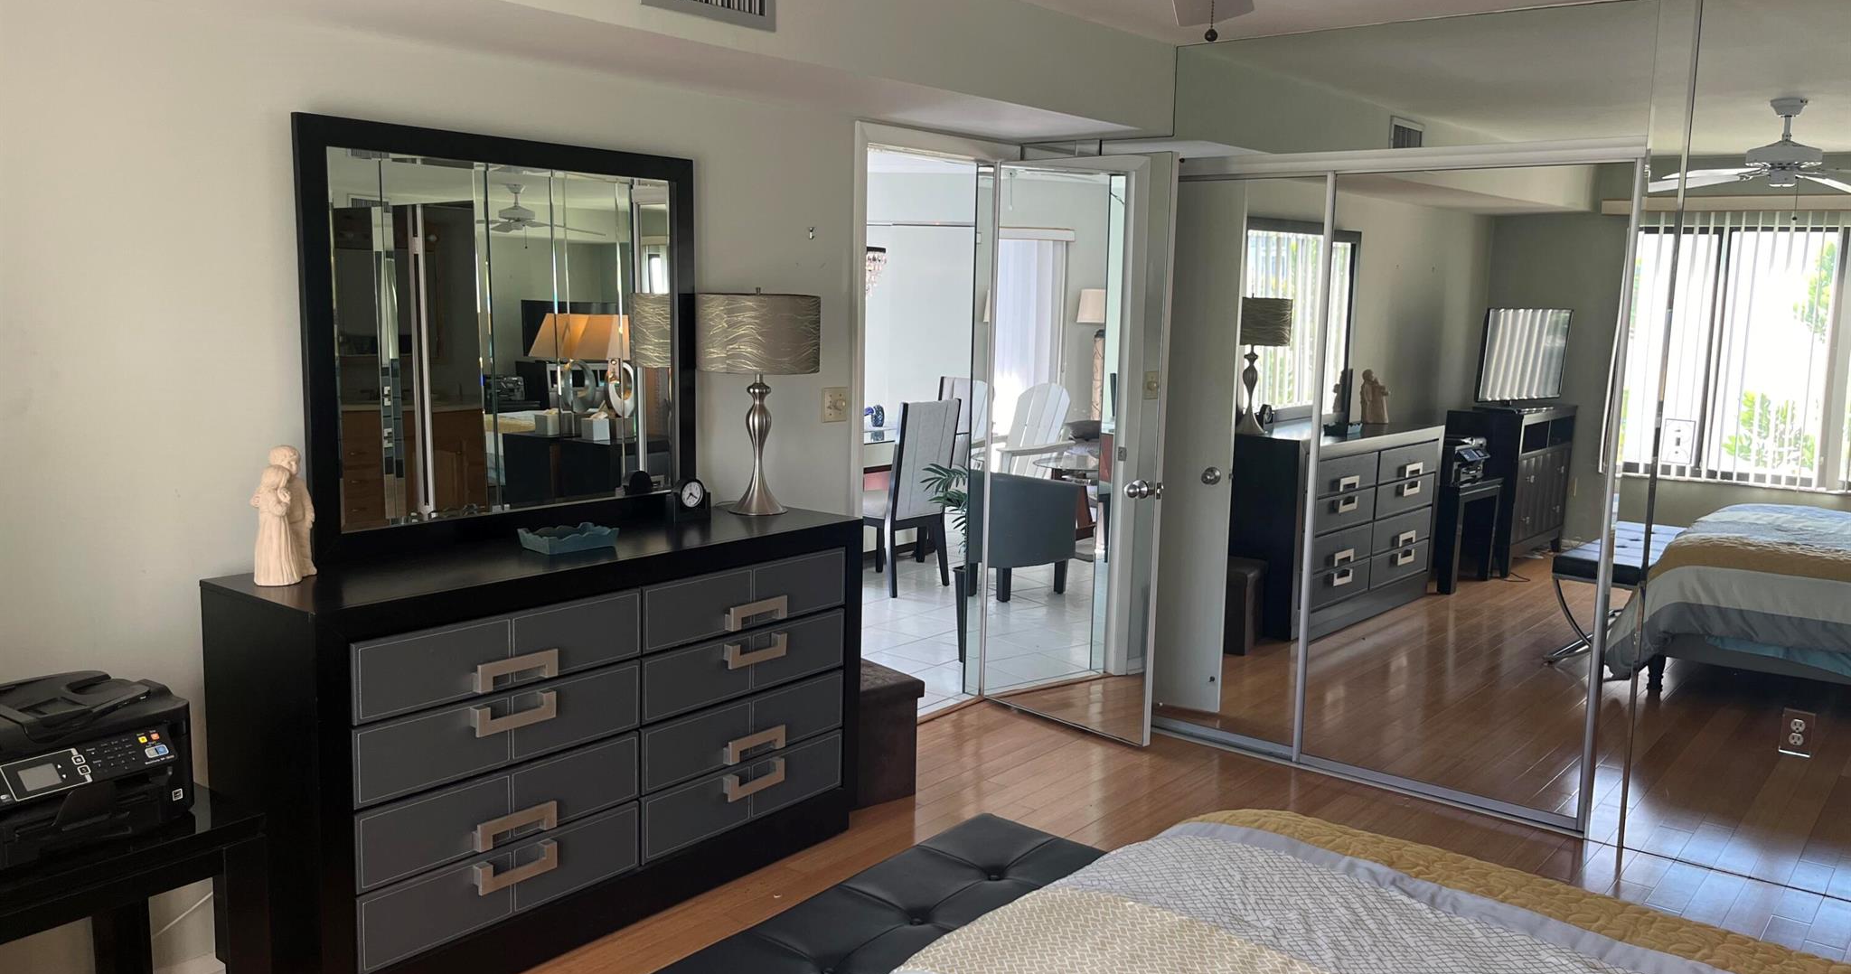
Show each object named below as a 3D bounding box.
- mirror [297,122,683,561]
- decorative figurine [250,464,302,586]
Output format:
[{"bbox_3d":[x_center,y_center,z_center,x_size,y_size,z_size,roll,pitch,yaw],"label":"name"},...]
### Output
[{"bbox_3d":[-1.048,-0.377,3.608,0.045,1.020,1.150,7,10,39],"label":"mirror"},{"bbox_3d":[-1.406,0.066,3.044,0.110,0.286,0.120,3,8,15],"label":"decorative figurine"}]

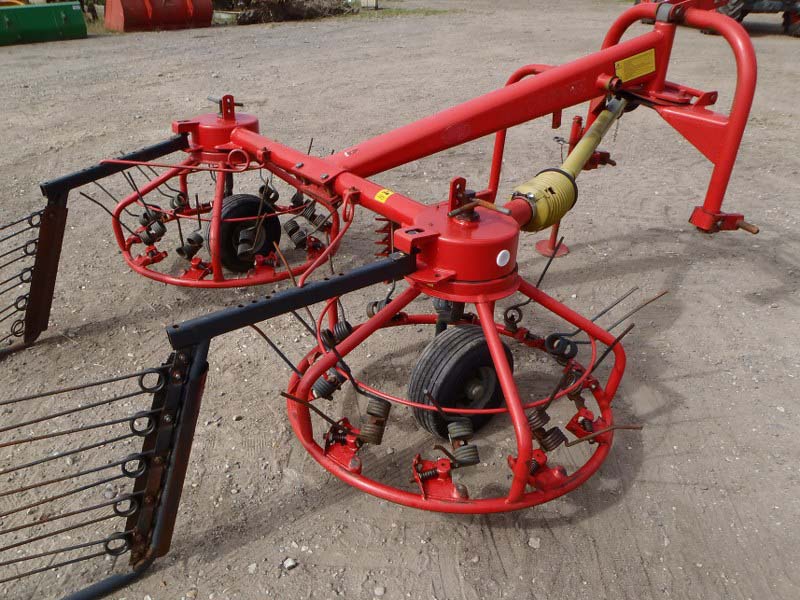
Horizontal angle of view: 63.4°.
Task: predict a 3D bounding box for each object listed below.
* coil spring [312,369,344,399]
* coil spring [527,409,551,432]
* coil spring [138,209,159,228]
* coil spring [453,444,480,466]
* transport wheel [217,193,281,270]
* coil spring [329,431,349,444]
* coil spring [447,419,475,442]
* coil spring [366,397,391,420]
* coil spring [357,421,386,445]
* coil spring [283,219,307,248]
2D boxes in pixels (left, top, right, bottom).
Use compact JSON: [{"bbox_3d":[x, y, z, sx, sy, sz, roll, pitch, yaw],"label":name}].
[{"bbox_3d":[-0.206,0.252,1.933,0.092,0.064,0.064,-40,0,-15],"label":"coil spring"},{"bbox_3d":[0.389,0.335,1.808,0.064,0.064,0.047,-36,70,0],"label":"coil spring"},{"bbox_3d":[-1.299,-0.414,3.310,0.047,0.064,0.064,-17,0,32],"label":"coil spring"},{"bbox_3d":[0.173,0.405,1.689,0.064,0.064,0.044,-11,65,3],"label":"coil spring"},{"bbox_3d":[-0.786,-0.334,3.269,0.382,0.382,0.153,-22,36,-39],"label":"transport wheel"},{"bbox_3d":[-0.168,0.384,1.794,0.047,0.024,0.024,-7,48,17],"label":"coil spring"},{"bbox_3d":[0.163,0.349,1.740,0.064,0.064,0.047,-14,58,0],"label":"coil spring"},{"bbox_3d":[-0.058,0.299,1.781,0.064,0.064,0.044,21,67,2],"label":"coil spring"},{"bbox_3d":[-0.078,0.359,1.754,0.064,0.064,0.044,21,67,2],"label":"coil spring"},{"bbox_3d":[-0.482,-0.308,2.997,0.103,0.064,0.064,42,-2,-4],"label":"coil spring"}]

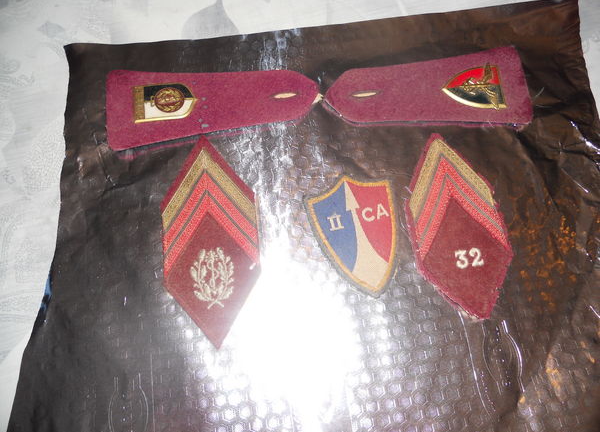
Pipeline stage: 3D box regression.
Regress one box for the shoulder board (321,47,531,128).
[{"bbox_3d":[0.075,-0.074,0.284,0.122,0.008,0.053,-3,74,-2],"label":"shoulder board"}]

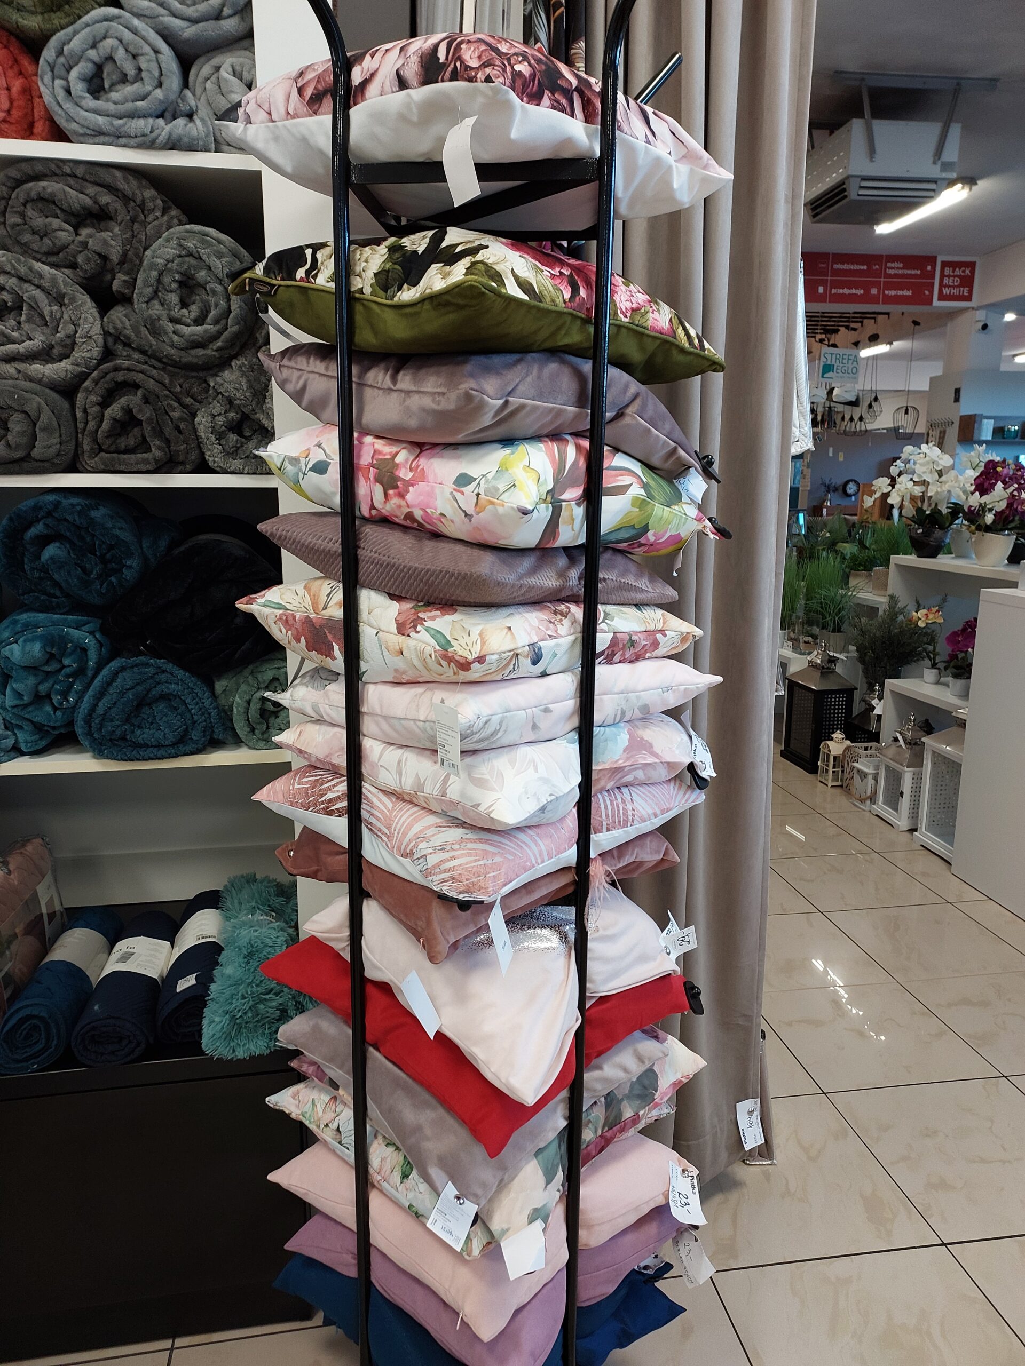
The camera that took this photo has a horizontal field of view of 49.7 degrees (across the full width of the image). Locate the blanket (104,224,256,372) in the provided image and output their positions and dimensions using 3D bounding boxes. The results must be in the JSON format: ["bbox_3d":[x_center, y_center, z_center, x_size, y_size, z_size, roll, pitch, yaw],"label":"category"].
[{"bbox_3d":[-0.488,-0.565,1.685,0.190,0.185,0.400,-2,12,-11],"label":"blanket"}]

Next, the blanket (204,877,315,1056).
[{"bbox_3d":[-0.441,0.479,1.989,0.180,0.160,0.470,-2,12,-10],"label":"blanket"}]

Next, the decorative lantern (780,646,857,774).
[{"bbox_3d":[1.401,0.102,5.044,0.225,0.570,0.260,-3,12,-14],"label":"decorative lantern"}]

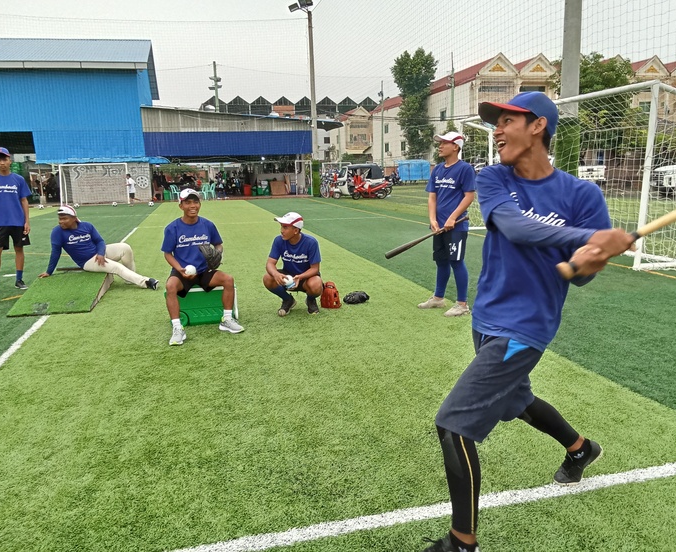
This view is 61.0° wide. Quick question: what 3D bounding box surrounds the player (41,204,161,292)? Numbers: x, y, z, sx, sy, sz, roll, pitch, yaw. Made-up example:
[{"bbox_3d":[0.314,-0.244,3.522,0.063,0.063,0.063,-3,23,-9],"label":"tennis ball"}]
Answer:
[{"bbox_3d":[-2.932,-0.329,6.965,1.420,0.980,0.720,-4,11,-17],"label":"player"}]

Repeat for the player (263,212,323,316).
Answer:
[{"bbox_3d":[-0.440,-0.153,5.723,0.580,0.970,0.620,-2,10,-2],"label":"player"}]

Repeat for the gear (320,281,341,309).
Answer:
[{"bbox_3d":[-0.066,0.180,5.803,0.200,0.270,0.150,-4,11,-14],"label":"gear"}]

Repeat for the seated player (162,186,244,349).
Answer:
[{"bbox_3d":[-1.180,-0.149,5.012,0.680,1.250,0.900,-4,11,-14],"label":"seated player"}]

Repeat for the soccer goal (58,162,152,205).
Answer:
[{"bbox_3d":[-11.714,-4.437,27.751,3.100,2.000,1.050,-4,11,-14],"label":"soccer goal"}]

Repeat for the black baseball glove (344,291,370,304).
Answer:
[{"bbox_3d":[0.180,0.210,6.027,0.270,0.120,0.200,-4,11,-14],"label":"black baseball glove"}]

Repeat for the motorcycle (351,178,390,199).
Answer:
[{"bbox_3d":[1.531,-4.306,28.096,1.900,1.040,0.680,-4,11,-14],"label":"motorcycle"}]

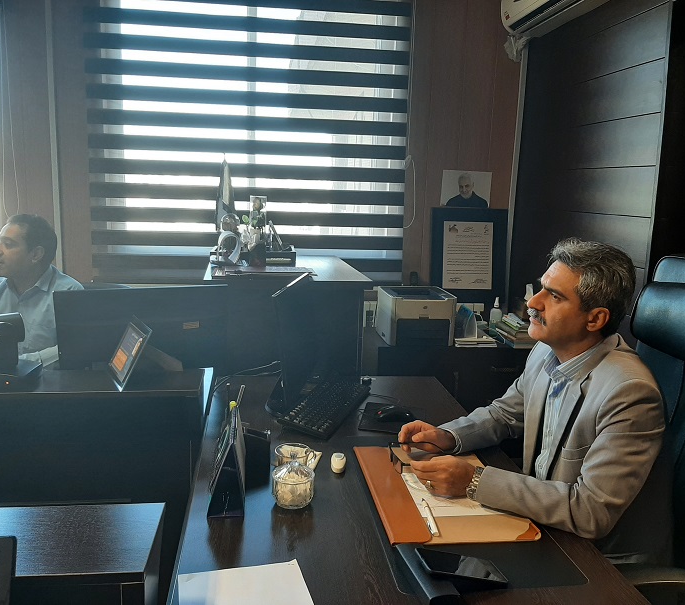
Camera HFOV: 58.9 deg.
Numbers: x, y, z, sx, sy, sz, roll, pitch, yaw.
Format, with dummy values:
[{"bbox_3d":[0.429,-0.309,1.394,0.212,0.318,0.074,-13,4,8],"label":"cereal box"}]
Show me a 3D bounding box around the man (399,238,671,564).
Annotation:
[{"bbox_3d":[0.427,0.512,1.483,0.670,1.330,0.560,-2,11,-18],"label":"man"}]

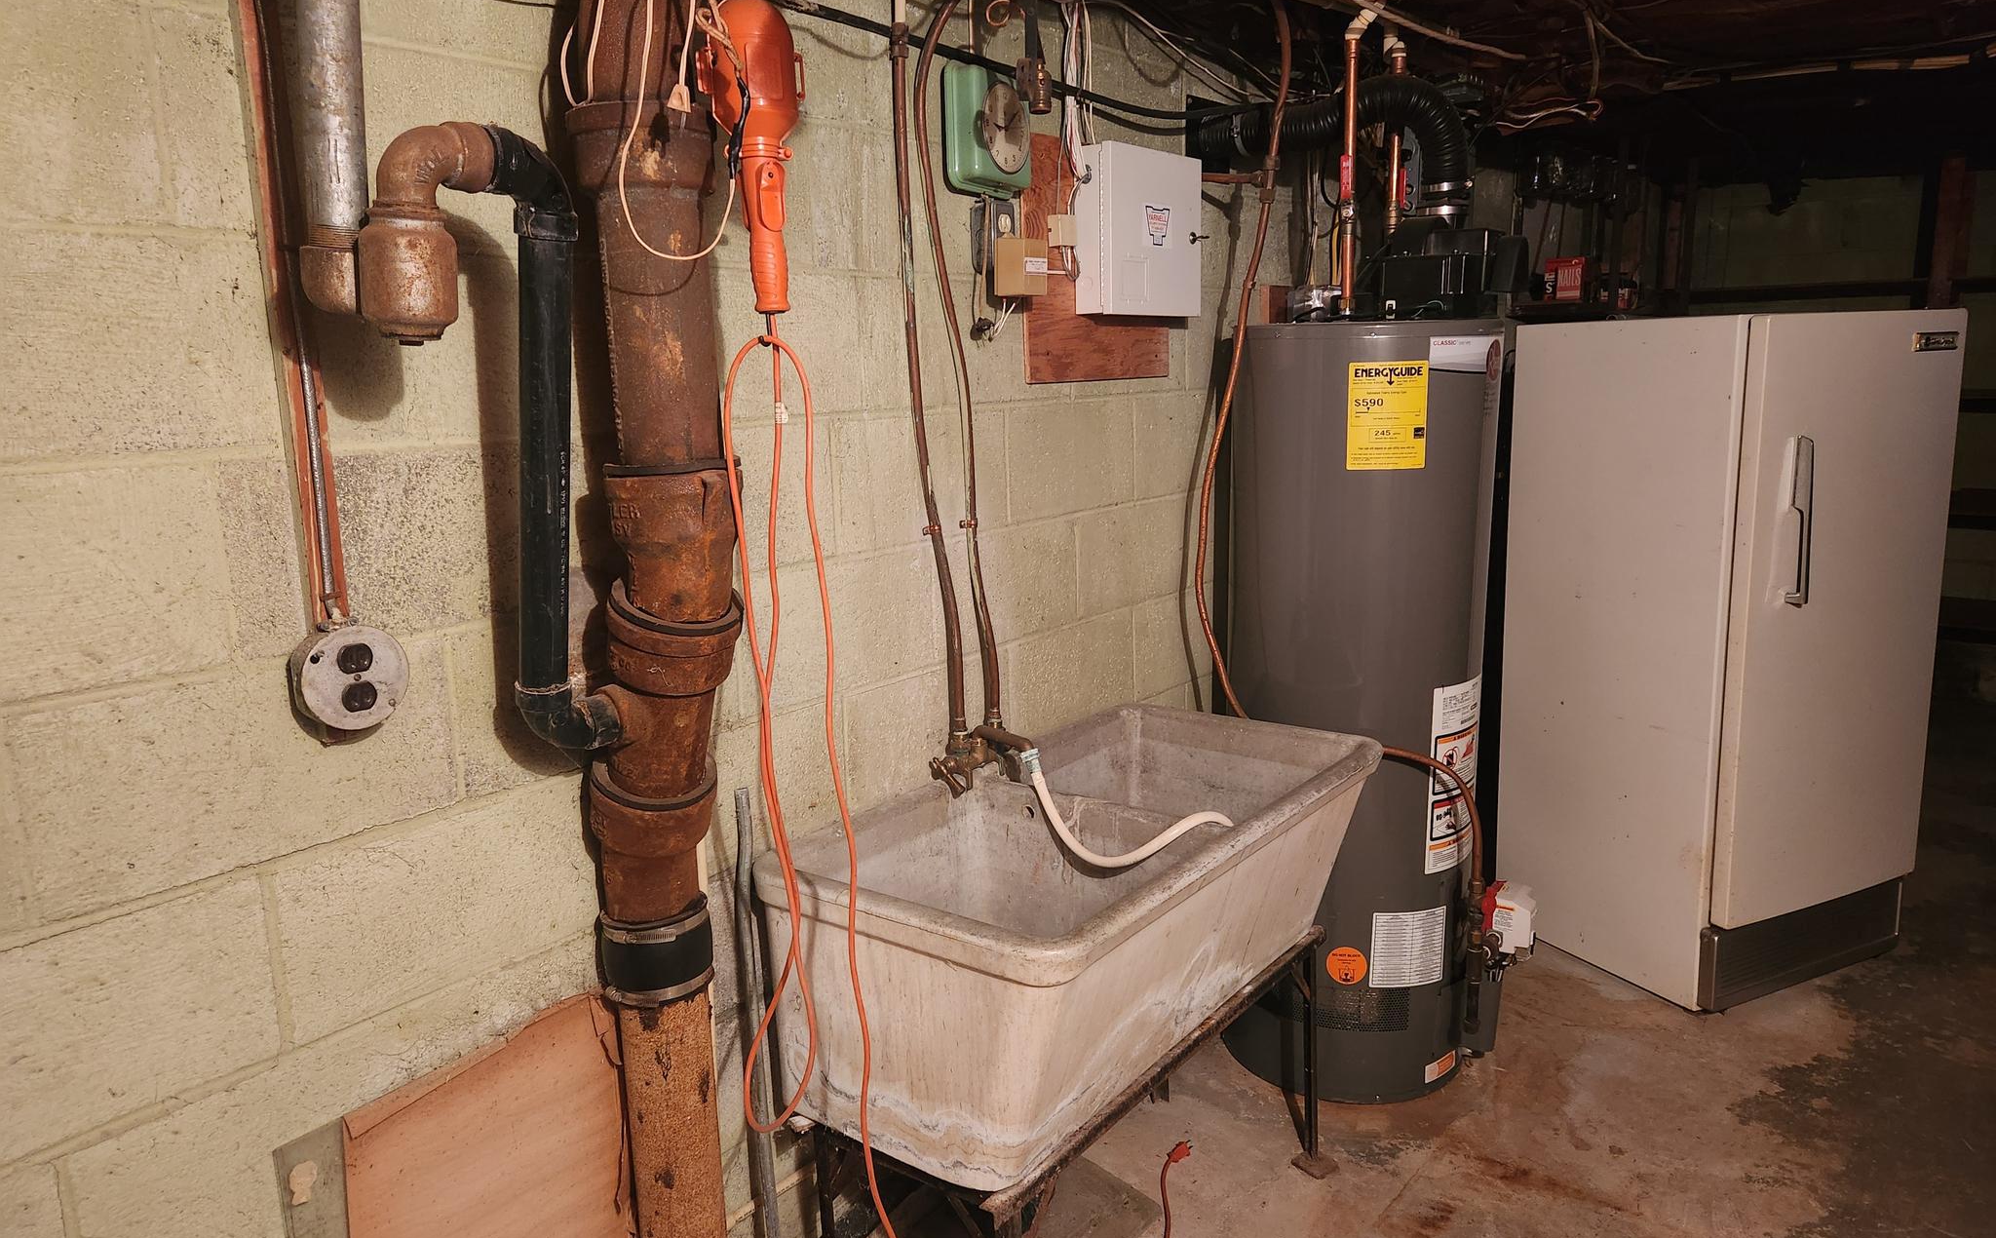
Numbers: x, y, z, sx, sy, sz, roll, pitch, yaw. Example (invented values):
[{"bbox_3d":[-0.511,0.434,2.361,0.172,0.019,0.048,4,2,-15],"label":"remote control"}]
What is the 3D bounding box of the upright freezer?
[{"bbox_3d":[1.744,0.053,3.243,0.702,1.532,0.647,-7,12,-26],"label":"upright freezer"}]

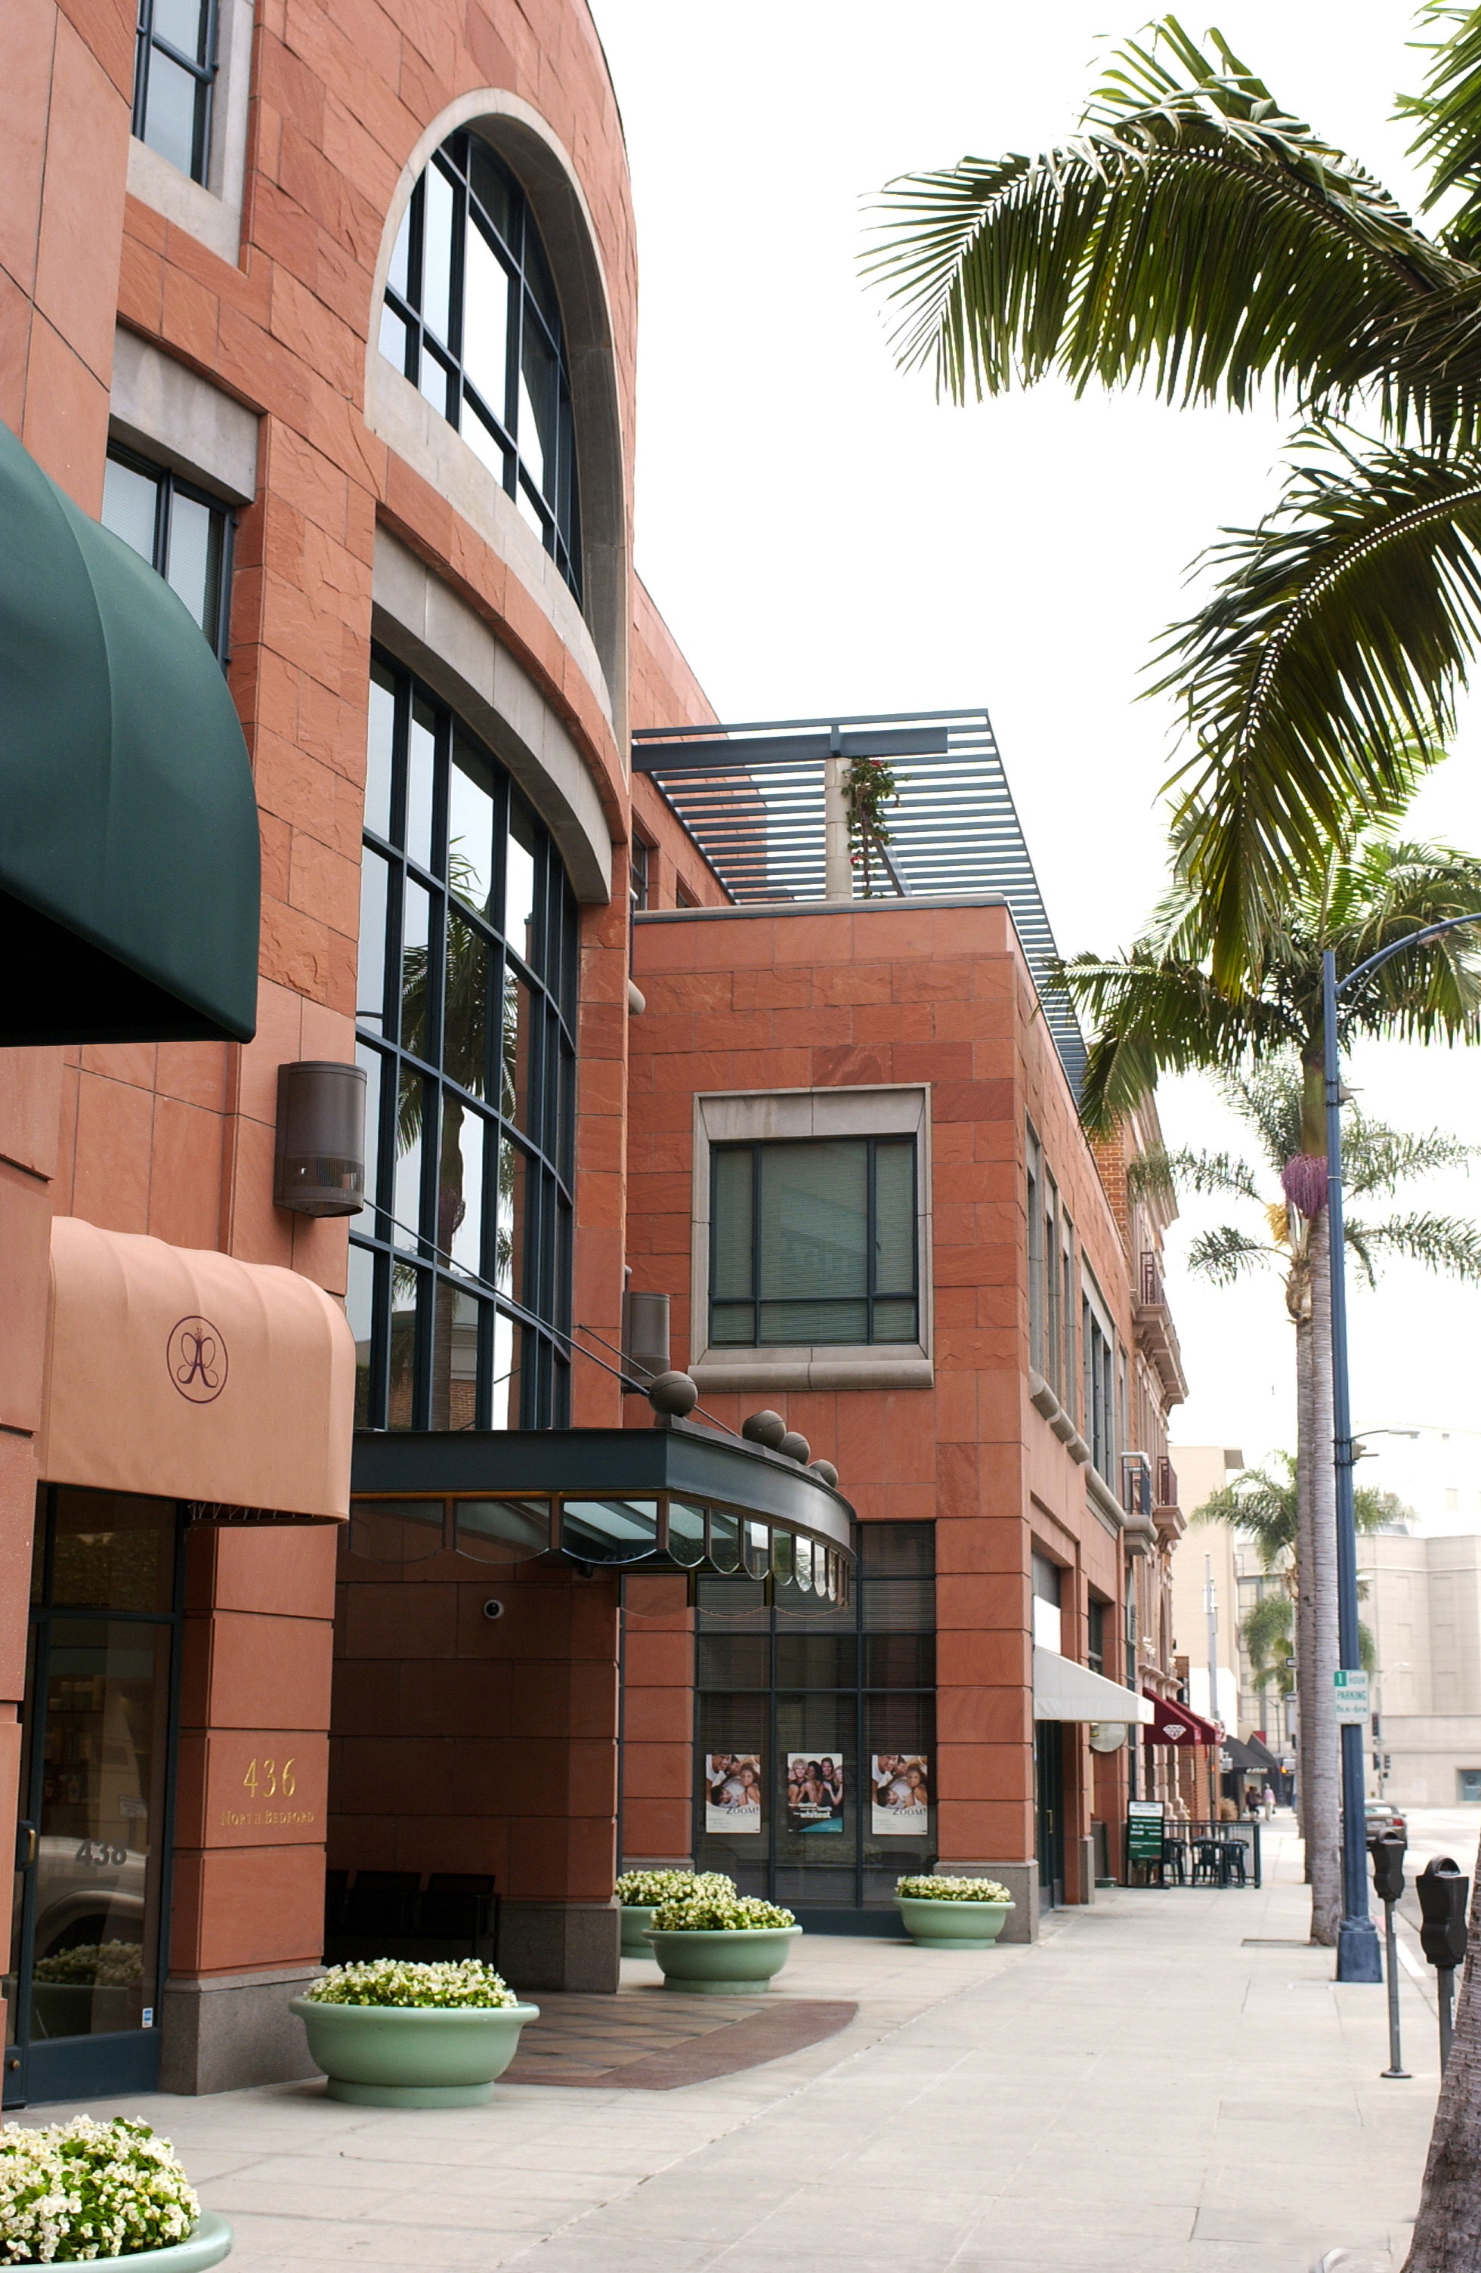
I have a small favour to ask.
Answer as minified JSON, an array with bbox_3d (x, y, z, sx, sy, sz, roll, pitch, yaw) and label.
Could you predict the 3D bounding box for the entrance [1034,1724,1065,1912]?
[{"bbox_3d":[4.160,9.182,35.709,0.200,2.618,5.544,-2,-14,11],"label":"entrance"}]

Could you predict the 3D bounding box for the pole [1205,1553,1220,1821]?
[{"bbox_3d":[19.242,22.471,106.985,0.250,11.015,0.250,-2,-14,11],"label":"pole"}]

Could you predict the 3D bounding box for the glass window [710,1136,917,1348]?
[{"bbox_3d":[0.847,1.224,31.062,2.488,2.544,0.200,-2,-14,11],"label":"glass window"}]

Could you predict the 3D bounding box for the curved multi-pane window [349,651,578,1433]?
[{"bbox_3d":[-1.949,-0.079,19.451,0.431,5.359,6.006,-2,-14,11],"label":"curved multi-pane window"}]

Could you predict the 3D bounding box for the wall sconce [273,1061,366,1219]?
[{"bbox_3d":[-2.352,0.024,15.426,0.370,0.847,0.601,-7,-16,29],"label":"wall sconce"}]

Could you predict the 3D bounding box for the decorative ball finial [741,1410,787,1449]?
[{"bbox_3d":[0.152,1.862,16.643,0.273,0.273,0.273,-2,-14,11],"label":"decorative ball finial"}]

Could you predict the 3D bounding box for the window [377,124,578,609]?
[{"bbox_3d":[-1.905,-6.160,20.969,0.431,3.172,6.006,-2,-14,11],"label":"window"}]

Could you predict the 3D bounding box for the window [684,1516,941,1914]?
[{"bbox_3d":[0.811,6.598,29.931,2.808,4.355,0.200,-2,-14,11],"label":"window"}]

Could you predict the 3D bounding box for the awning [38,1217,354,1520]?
[{"bbox_3d":[-3.113,1.179,13.621,1.047,1.463,2.187,-8,-17,32],"label":"awning"}]

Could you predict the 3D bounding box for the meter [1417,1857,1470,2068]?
[{"bbox_3d":[2.651,3.375,9.825,0.180,1.327,0.150,9,-16,-31],"label":"meter"}]

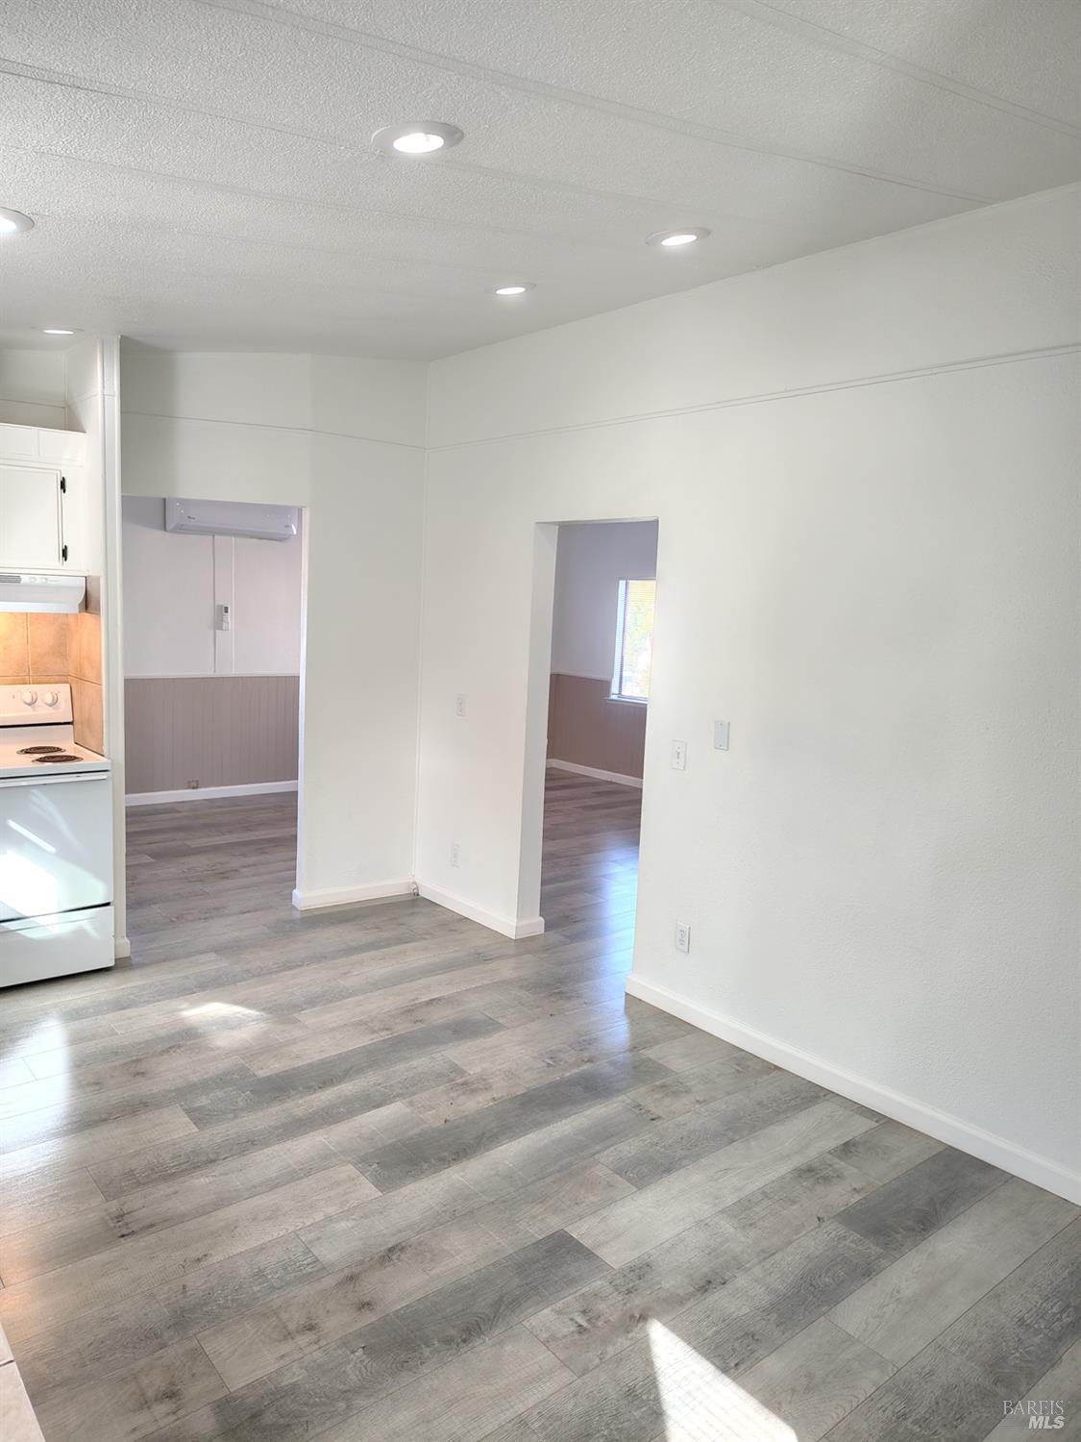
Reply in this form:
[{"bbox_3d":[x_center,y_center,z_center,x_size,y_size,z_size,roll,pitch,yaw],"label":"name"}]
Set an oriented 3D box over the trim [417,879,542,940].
[{"bbox_3d":[-0.337,0.974,5.302,0.181,0.085,0.890,-3,9,-40],"label":"trim"}]

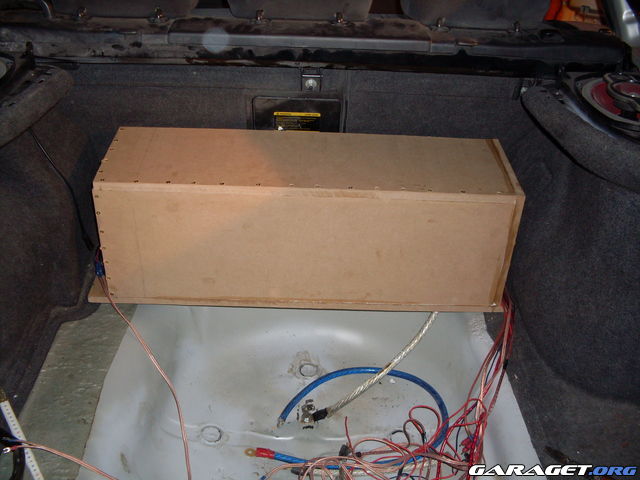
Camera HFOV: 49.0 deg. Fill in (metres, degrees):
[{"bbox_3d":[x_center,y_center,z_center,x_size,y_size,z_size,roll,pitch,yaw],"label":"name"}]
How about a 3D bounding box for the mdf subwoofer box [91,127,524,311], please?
[{"bbox_3d":[-0.039,-0.046,1.530,0.868,0.289,0.253,1,33,-2],"label":"mdf subwoofer box"}]

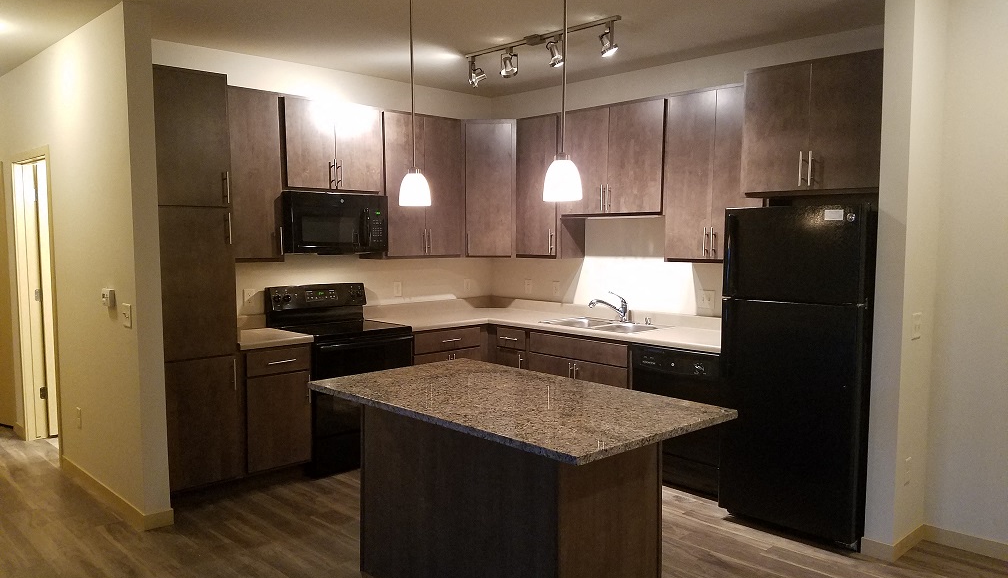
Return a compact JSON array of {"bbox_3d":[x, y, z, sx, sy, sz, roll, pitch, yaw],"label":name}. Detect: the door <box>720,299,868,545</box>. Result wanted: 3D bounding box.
[{"bbox_3d":[1.476,0.654,3.949,0.085,1.165,0.745,-4,6,-44],"label":"door"}]

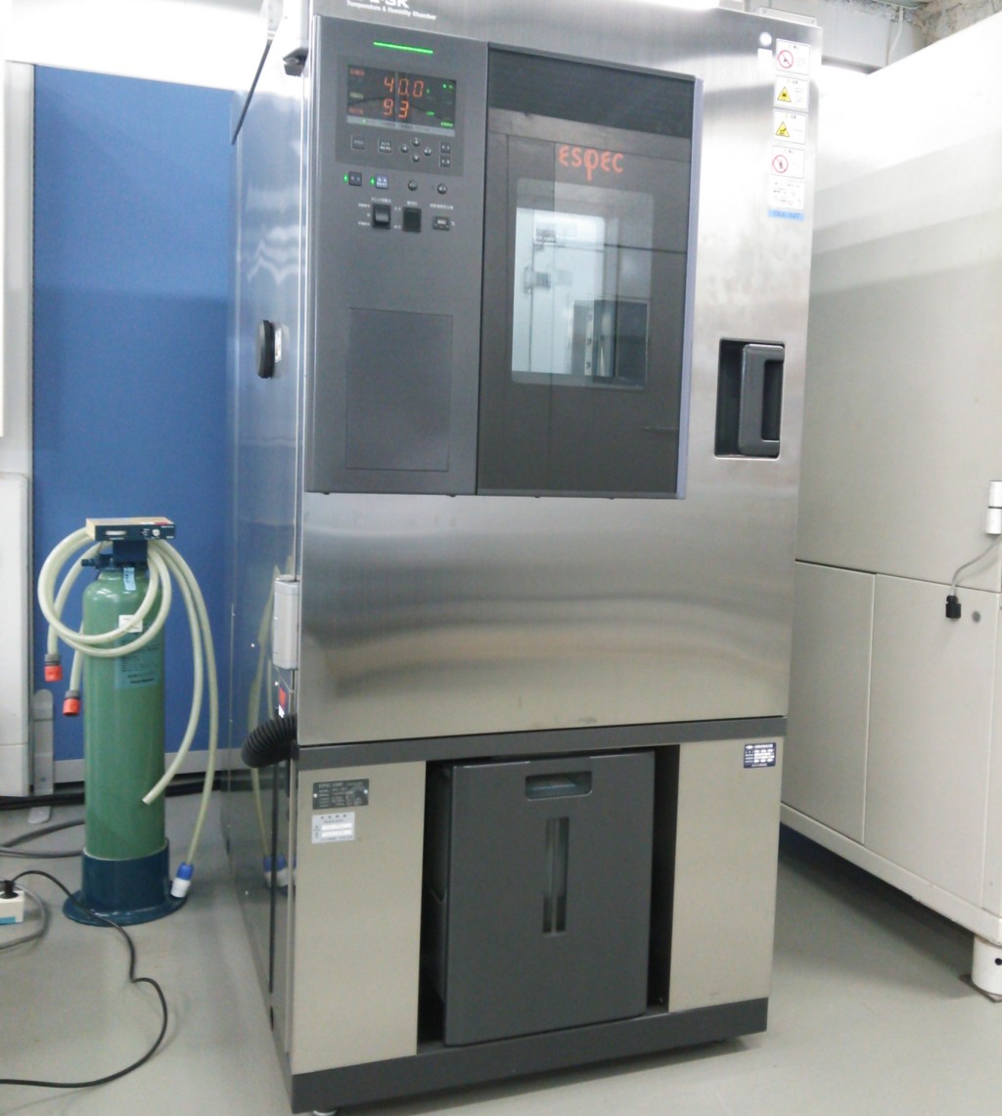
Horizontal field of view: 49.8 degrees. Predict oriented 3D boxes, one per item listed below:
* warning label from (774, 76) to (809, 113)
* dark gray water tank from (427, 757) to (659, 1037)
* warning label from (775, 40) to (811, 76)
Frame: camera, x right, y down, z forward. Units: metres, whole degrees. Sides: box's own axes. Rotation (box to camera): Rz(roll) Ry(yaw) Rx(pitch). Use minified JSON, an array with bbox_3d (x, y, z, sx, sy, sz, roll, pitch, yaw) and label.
[{"bbox_3d":[0.485,-0.773,1.799,0.065,0.050,0.002,0,5,-20],"label":"warning label"},{"bbox_3d":[0.034,0.548,1.935,0.358,0.463,0.300,0,5,-20],"label":"dark gray water tank"},{"bbox_3d":[0.485,-0.830,1.794,0.064,0.049,0.002,0,5,-20],"label":"warning label"}]

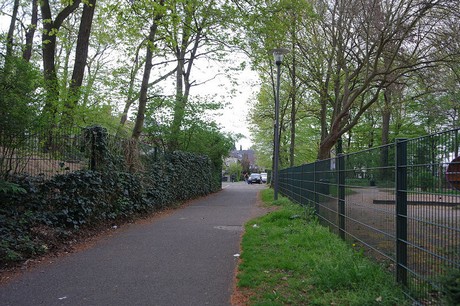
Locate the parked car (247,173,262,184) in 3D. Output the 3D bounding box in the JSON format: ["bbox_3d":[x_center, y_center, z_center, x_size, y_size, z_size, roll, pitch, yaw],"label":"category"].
[{"bbox_3d":[3.470,3.530,58.000,1.740,1.450,4.200,1,-3,7],"label":"parked car"}]

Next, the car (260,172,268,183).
[{"bbox_3d":[5.500,3.860,65.000,1.760,1.520,4.300,1,-3,6],"label":"car"}]

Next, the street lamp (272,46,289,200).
[{"bbox_3d":[1.850,-1.070,16.150,0.650,5.850,0.650,1,-3,0],"label":"street lamp"}]

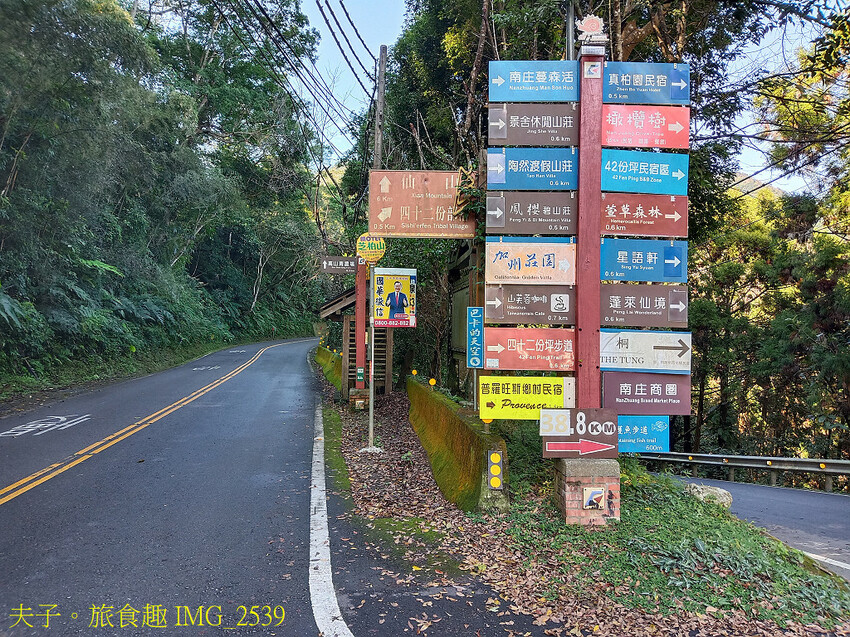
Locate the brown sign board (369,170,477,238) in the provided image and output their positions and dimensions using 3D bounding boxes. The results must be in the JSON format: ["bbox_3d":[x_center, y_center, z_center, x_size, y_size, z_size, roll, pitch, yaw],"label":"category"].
[{"bbox_3d":[-0.025,-1.300,7.000,1.220,0.770,0.060,1,0,0],"label":"brown sign board"}]

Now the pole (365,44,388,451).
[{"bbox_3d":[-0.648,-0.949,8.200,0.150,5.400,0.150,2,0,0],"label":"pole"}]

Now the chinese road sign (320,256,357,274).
[{"bbox_3d":[-1.720,-1.054,12.200,0.720,0.340,0.050,1,0,1],"label":"chinese road sign"}]

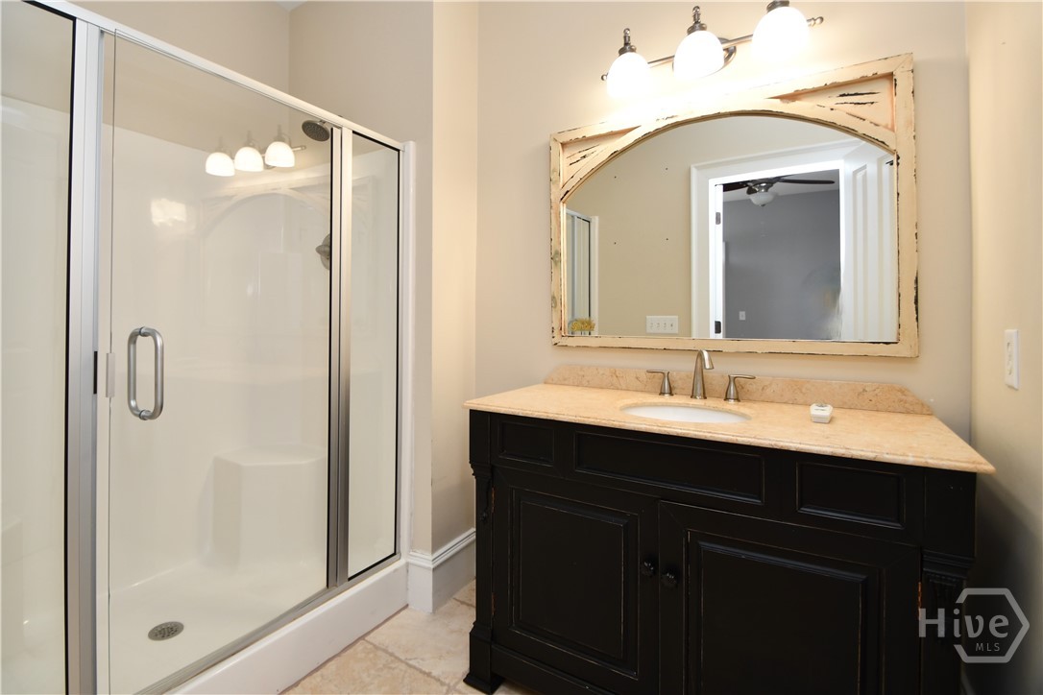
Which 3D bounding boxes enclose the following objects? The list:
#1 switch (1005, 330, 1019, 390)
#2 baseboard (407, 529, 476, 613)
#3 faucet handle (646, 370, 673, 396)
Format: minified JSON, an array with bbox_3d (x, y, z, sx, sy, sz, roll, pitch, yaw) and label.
[{"bbox_3d":[1.058,0.025,0.940,0.009,0.119,0.072,2,3,33],"label":"switch"},{"bbox_3d":[-0.355,1.019,2.026,0.129,0.241,0.309,2,3,33],"label":"baseboard"},{"bbox_3d":[0.491,0.123,1.537,0.093,0.088,0.050,2,3,33],"label":"faucet handle"}]

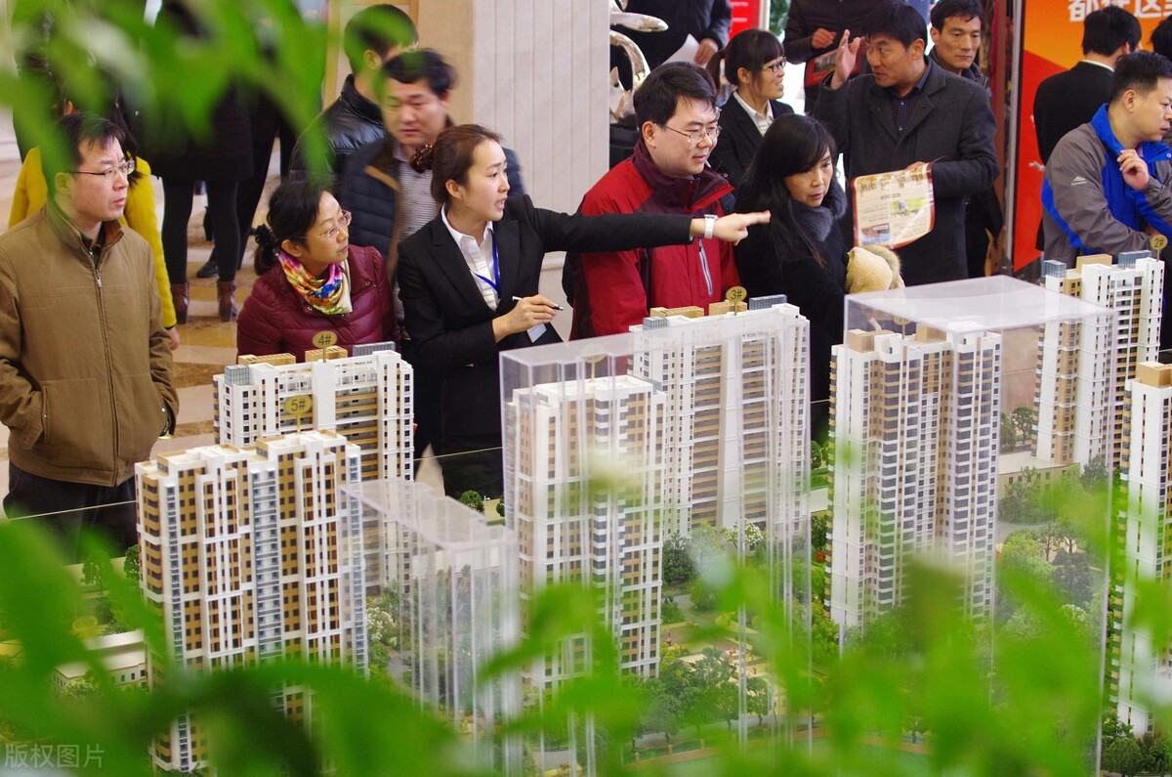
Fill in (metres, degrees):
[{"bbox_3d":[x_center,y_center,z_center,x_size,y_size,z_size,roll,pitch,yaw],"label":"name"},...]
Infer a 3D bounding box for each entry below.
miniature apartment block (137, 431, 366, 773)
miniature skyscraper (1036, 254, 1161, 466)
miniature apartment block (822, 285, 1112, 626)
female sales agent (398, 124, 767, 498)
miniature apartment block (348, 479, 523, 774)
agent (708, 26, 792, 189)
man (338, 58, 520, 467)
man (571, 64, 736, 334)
[{"bbox_3d":[-0.597,0.382,5.310,0.390,0.580,0.230,-8,16,-28],"label":"miniature apartment block"},{"bbox_3d":[1.271,-0.068,7.225,0.290,0.495,0.180,-8,16,-28],"label":"miniature skyscraper"},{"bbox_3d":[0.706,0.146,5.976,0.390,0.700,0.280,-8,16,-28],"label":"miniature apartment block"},{"bbox_3d":[-0.079,0.161,7.230,0.800,1.630,0.620,-12,18,-39],"label":"female sales agent"},{"bbox_3d":[-0.271,0.479,4.966,0.140,0.560,0.410,-8,16,-28],"label":"miniature apartment block"},{"bbox_3d":[0.524,-0.348,9.349,0.460,1.610,0.310,-12,18,-39],"label":"agent"},{"bbox_3d":[-0.415,-0.059,7.912,0.540,1.720,0.360,1,14,5],"label":"man"},{"bbox_3d":[0.186,0.032,7.465,0.380,1.740,0.540,14,20,43],"label":"man"}]

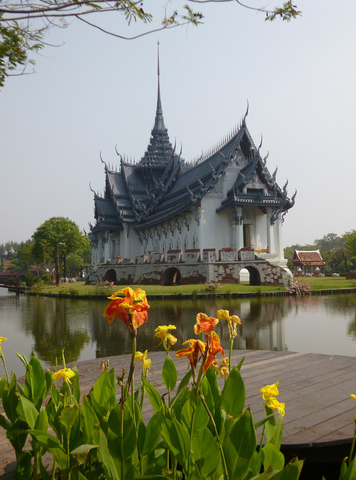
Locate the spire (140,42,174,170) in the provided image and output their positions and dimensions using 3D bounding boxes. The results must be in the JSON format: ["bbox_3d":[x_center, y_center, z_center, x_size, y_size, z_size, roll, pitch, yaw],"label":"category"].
[{"bbox_3d":[-2.500,-16.691,66.065,4.400,15.900,4.400,0,-3,-27],"label":"spire"}]

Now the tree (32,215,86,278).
[{"bbox_3d":[-12.780,1.123,56.525,5.700,7.100,5.700,-1,-3,0],"label":"tree"}]

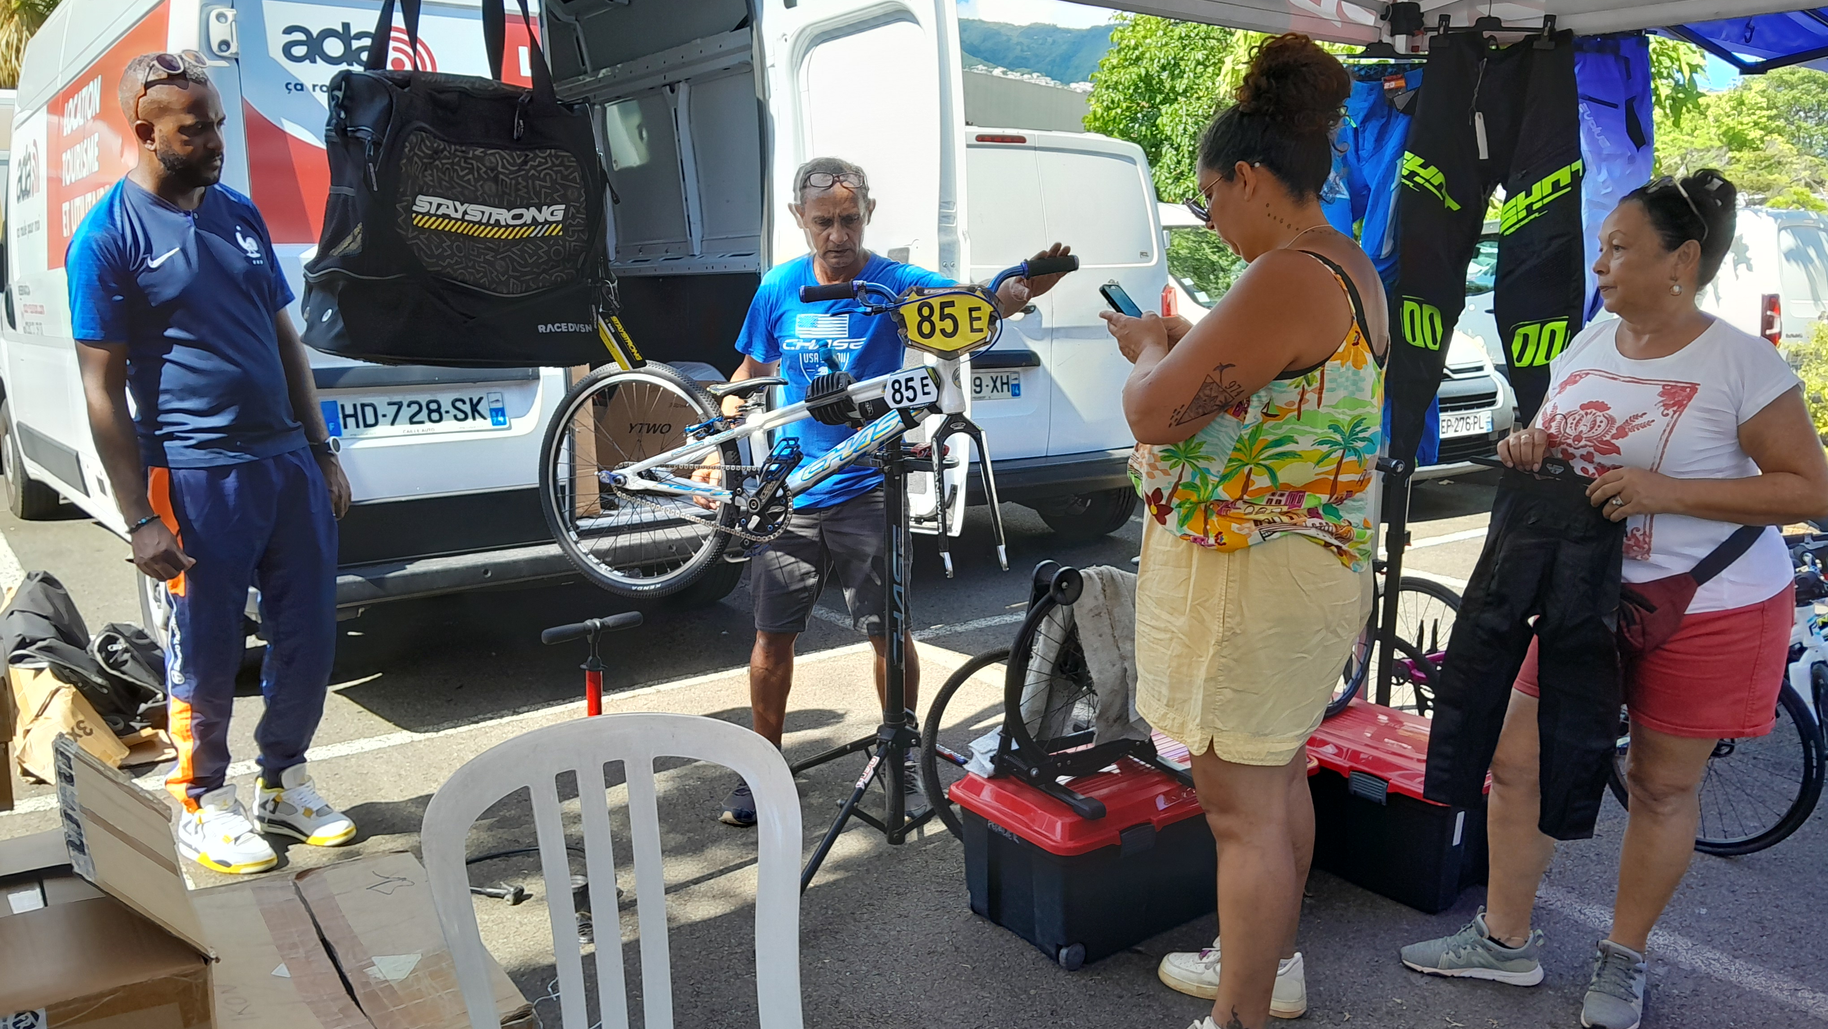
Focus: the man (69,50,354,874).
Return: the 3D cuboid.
[{"bbox_3d":[-1.594,-0.111,3.165,0.581,1.826,0.377,-12,17,-43],"label":"man"}]

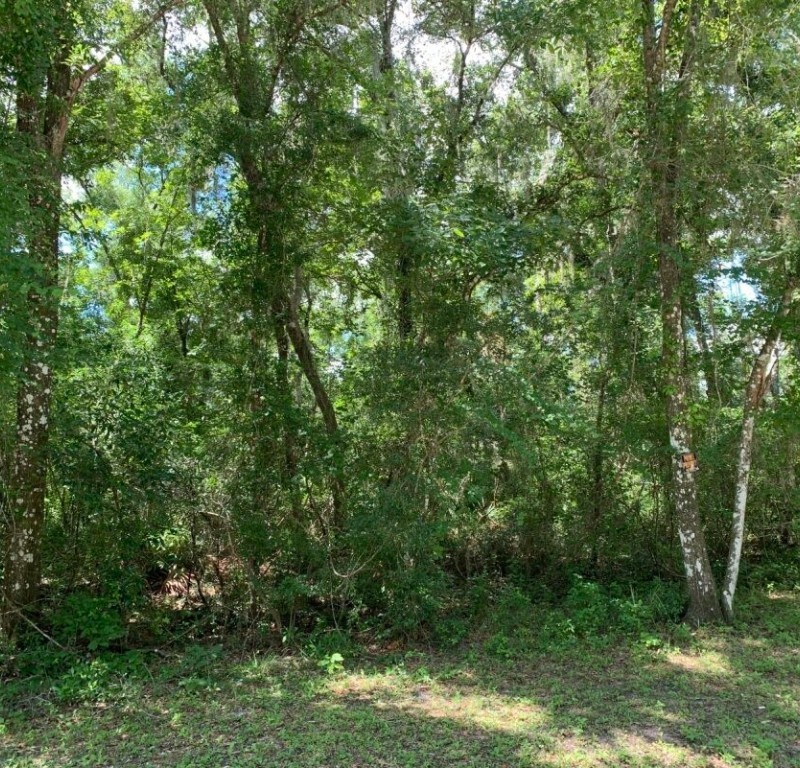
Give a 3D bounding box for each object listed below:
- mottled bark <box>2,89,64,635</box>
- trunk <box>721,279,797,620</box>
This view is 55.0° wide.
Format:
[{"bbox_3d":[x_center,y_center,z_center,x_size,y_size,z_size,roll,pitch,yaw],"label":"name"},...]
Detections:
[{"bbox_3d":[-4.100,-0.388,8.739,0.480,6.100,0.450,0,-8,0],"label":"mottled bark"},{"bbox_3d":[4.230,0.696,9.193,0.450,4.100,0.380,13,-8,2],"label":"trunk"}]

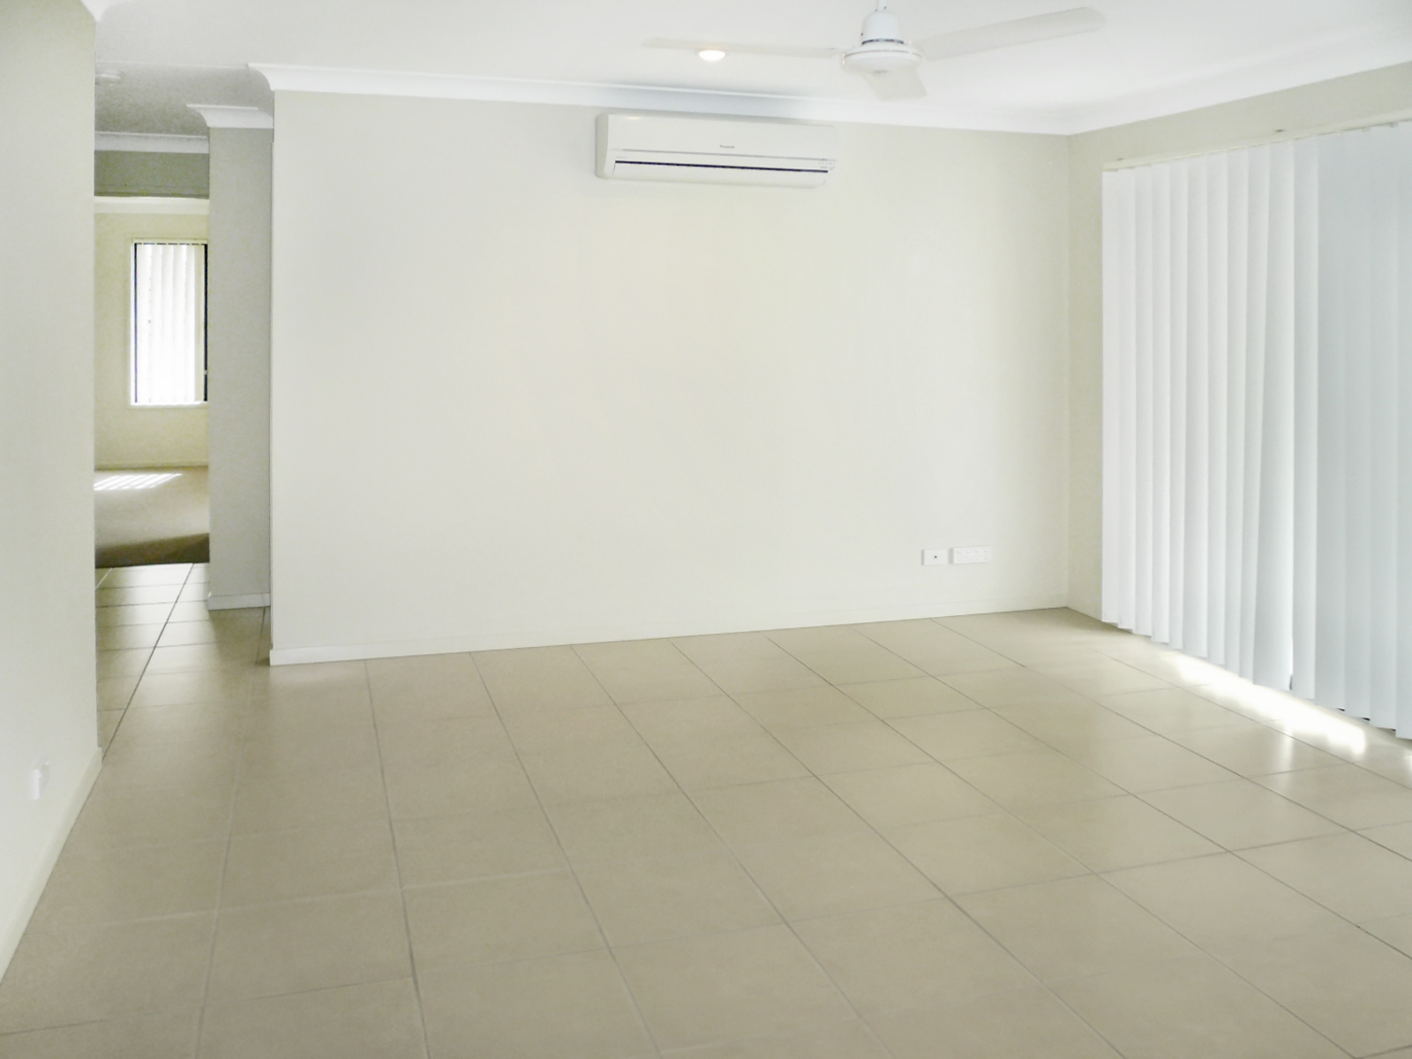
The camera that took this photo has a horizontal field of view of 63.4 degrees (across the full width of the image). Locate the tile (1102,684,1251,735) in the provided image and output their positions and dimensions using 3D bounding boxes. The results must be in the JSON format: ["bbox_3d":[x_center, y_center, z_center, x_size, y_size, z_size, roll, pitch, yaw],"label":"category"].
[{"bbox_3d":[1.864,0.729,4.579,0.455,0.010,0.445,-2,11,-18],"label":"tile"}]

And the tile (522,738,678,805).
[{"bbox_3d":[-0.354,0.801,3.738,0.442,0.012,0.423,-2,11,-18],"label":"tile"}]

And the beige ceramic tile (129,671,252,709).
[{"bbox_3d":[-1.925,0.603,4.293,0.430,0.010,0.405,-2,11,-18],"label":"beige ceramic tile"}]

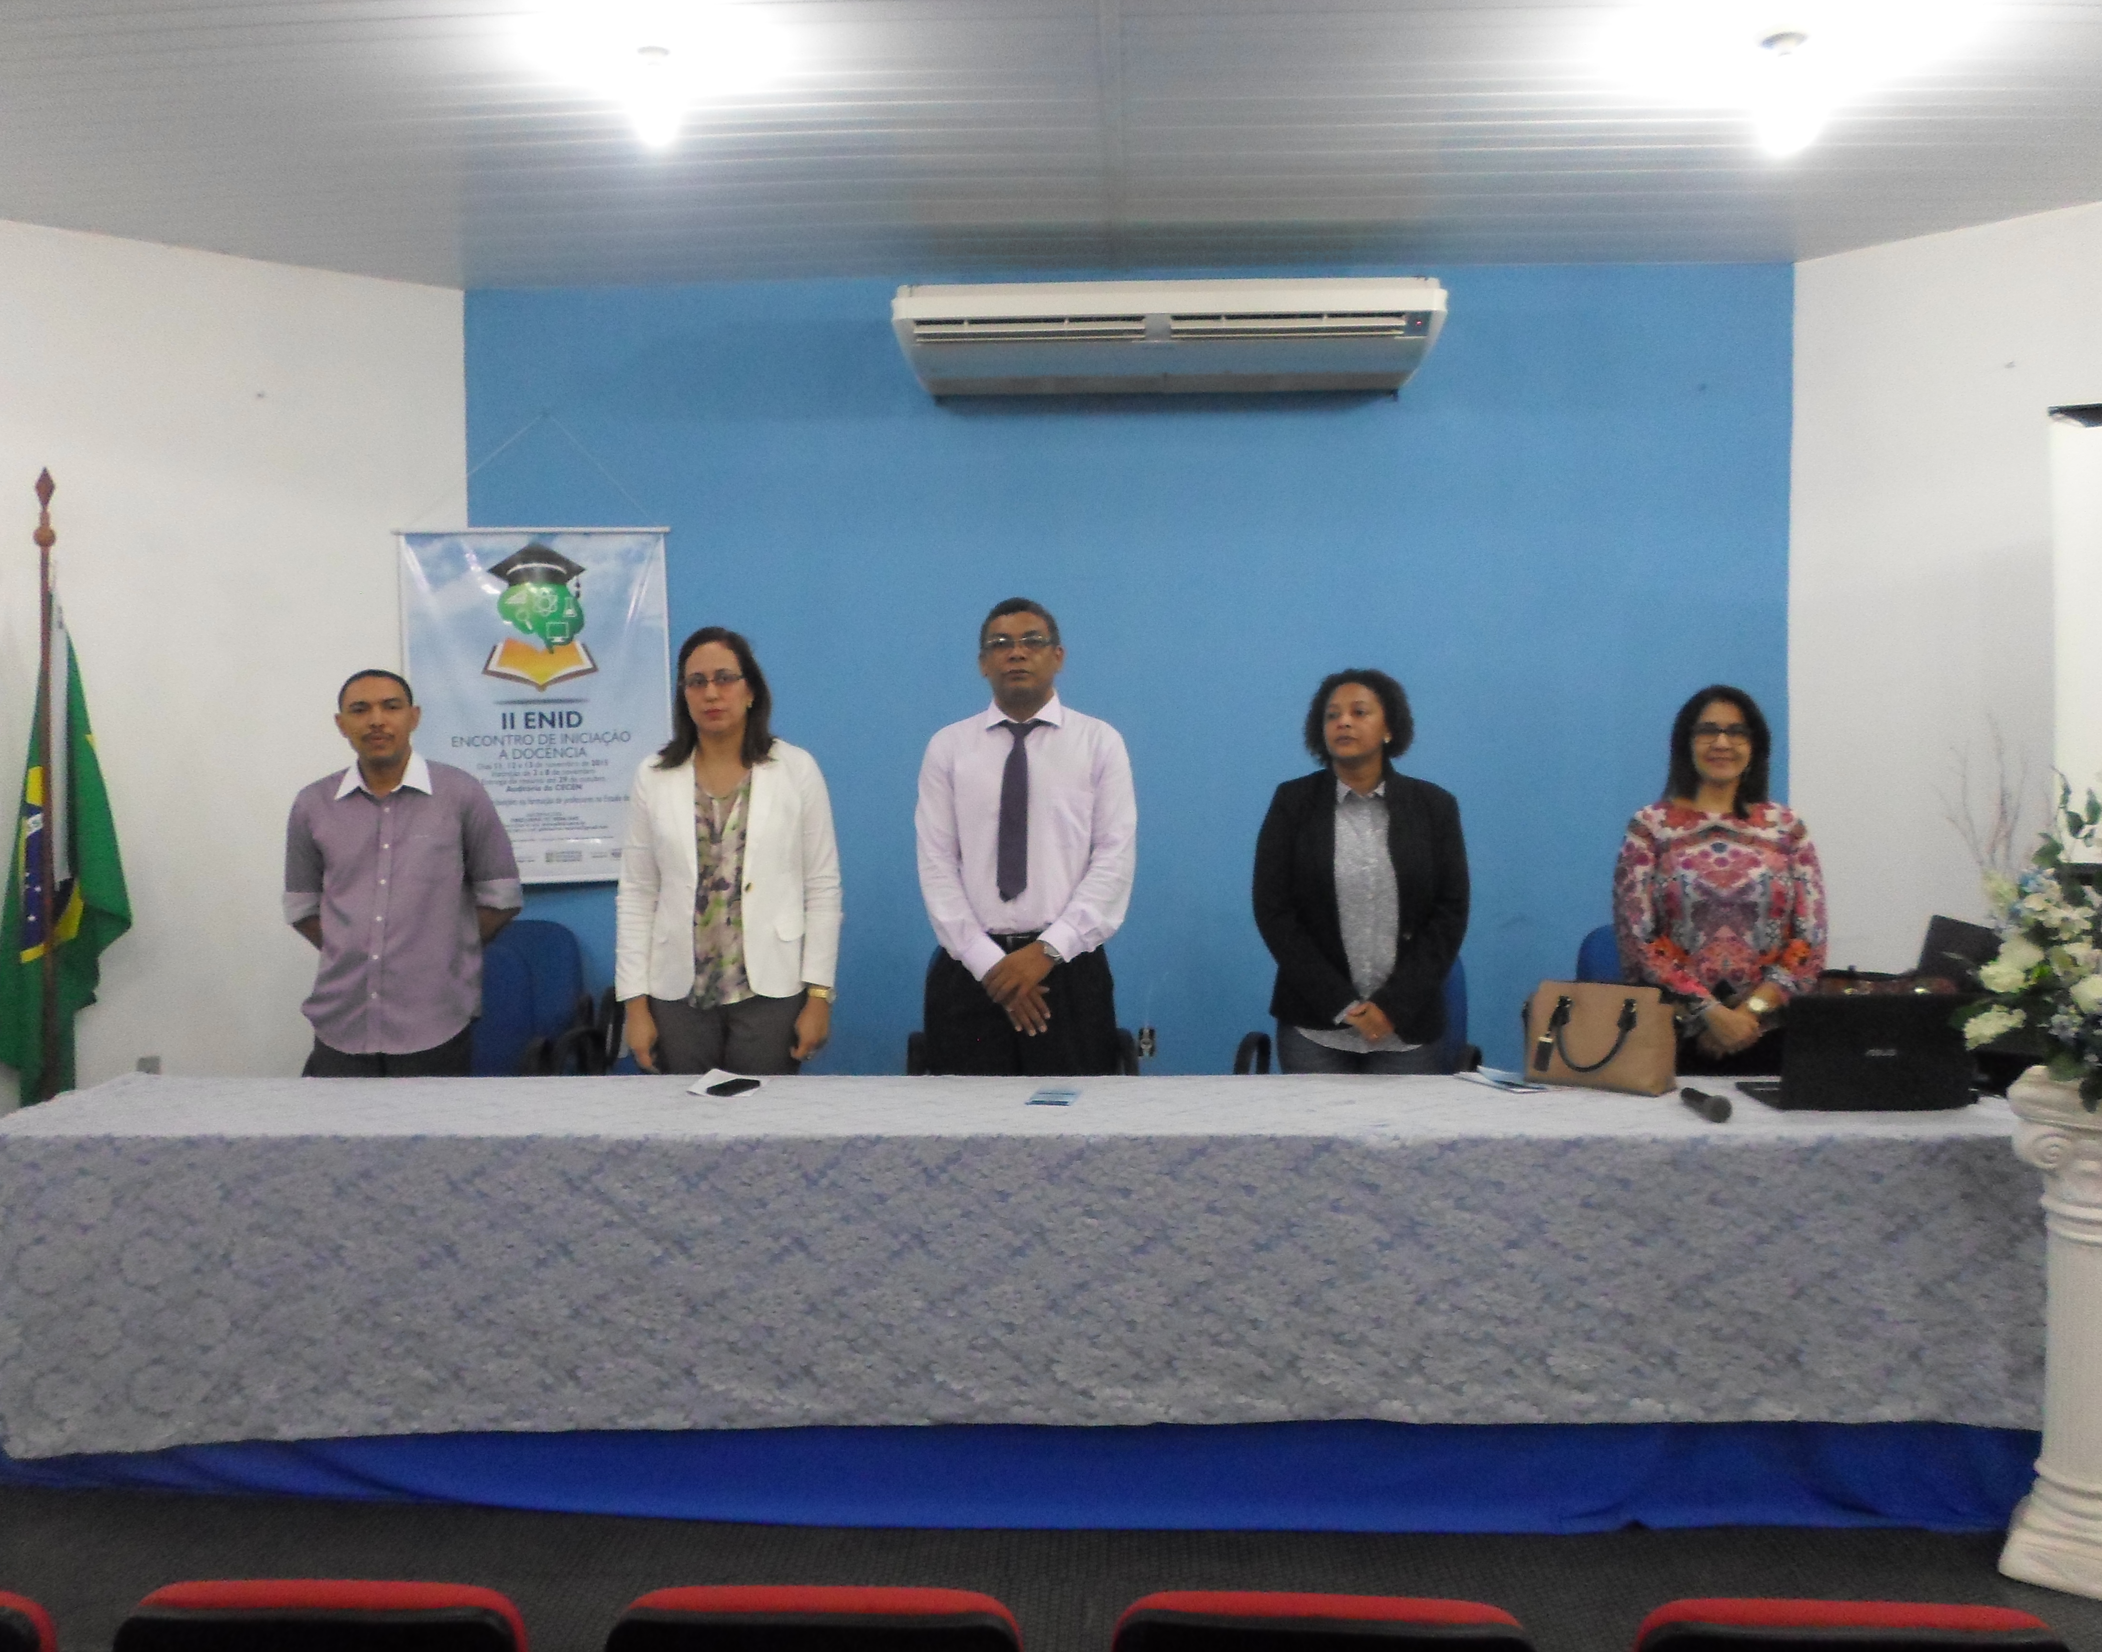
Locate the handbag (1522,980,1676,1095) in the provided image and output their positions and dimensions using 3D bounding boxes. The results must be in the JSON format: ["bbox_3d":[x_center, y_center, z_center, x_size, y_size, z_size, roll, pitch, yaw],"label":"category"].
[{"bbox_3d":[1.161,0.439,3.378,0.285,0.225,0.130,1,3,27],"label":"handbag"}]

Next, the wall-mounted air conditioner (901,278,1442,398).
[{"bbox_3d":[0.347,-1.537,5.034,1.650,0.210,0.680,0,3,3],"label":"wall-mounted air conditioner"}]

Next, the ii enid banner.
[{"bbox_3d":[-1.786,-0.403,5.506,0.920,1.220,0.040,0,3,0],"label":"ii enid banner"}]

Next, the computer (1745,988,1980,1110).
[{"bbox_3d":[1.616,0.436,3.219,0.380,0.240,0.320,0,3,1],"label":"computer"}]

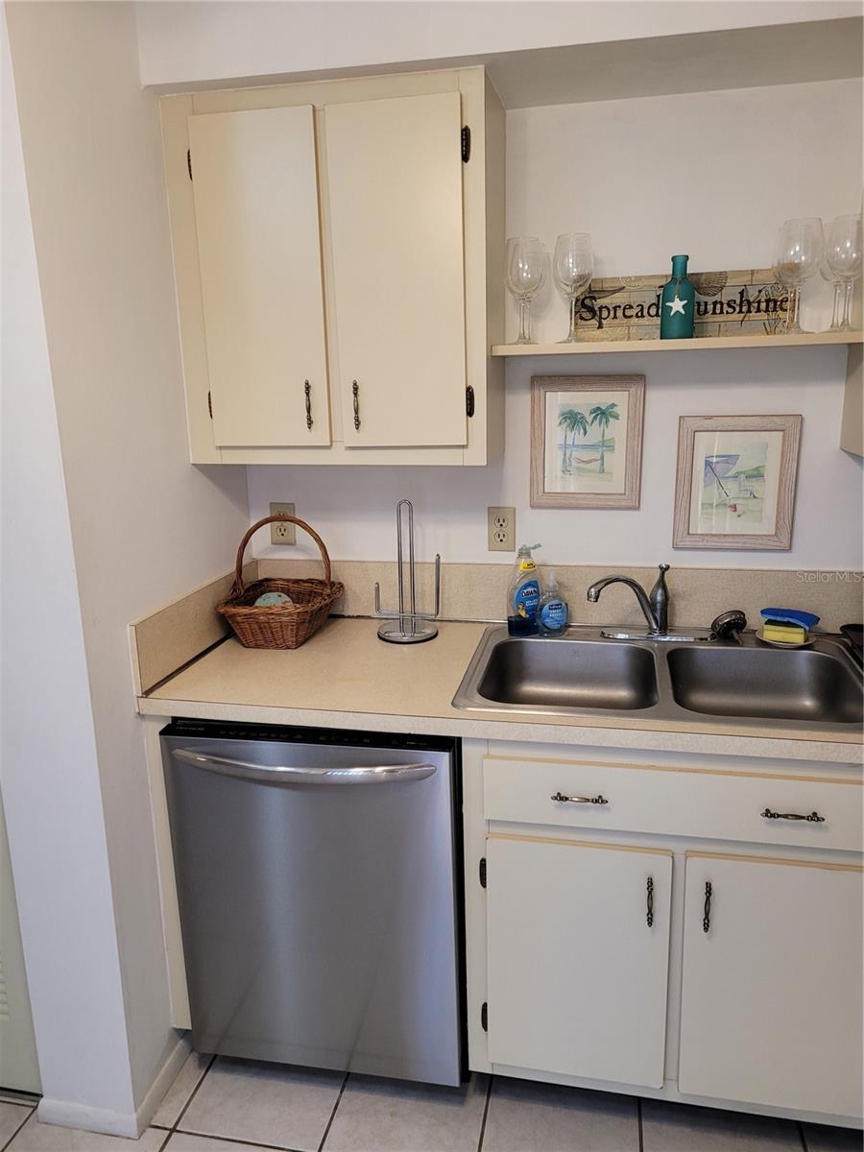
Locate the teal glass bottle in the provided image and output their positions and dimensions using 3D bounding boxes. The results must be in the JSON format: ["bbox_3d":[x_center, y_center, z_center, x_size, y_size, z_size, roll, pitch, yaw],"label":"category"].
[{"bbox_3d":[0.524,-0.592,1.843,0.071,0.171,0.071,2,14,16],"label":"teal glass bottle"}]

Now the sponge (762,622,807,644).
[{"bbox_3d":[0.810,0.126,1.984,0.086,0.037,0.060,5,15,25],"label":"sponge"}]

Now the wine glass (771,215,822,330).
[{"bbox_3d":[0.744,-0.603,1.759,0.083,0.217,0.083,1,14,12],"label":"wine glass"}]

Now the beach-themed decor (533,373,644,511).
[{"bbox_3d":[0.372,-0.321,2.085,0.263,0.313,0.020,2,14,12],"label":"beach-themed decor"}]

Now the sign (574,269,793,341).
[{"bbox_3d":[0.554,-0.600,1.932,0.482,0.147,0.020,1,7,12],"label":"sign"}]

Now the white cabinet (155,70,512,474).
[{"bbox_3d":[-0.196,-0.653,1.964,0.686,0.766,0.315,1,14,12],"label":"white cabinet"}]

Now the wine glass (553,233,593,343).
[{"bbox_3d":[0.308,-0.621,1.883,0.088,0.222,0.088,2,14,12],"label":"wine glass"}]

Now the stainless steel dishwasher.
[{"bbox_3d":[-0.188,0.636,2.046,0.604,0.825,0.625,1,14,12],"label":"stainless steel dishwasher"}]

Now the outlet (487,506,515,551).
[{"bbox_3d":[0.177,-0.117,2.185,0.070,0.114,0.007,2,14,12],"label":"outlet"}]

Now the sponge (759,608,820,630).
[{"bbox_3d":[0.827,0.096,2.011,0.126,0.032,0.070,10,15,10],"label":"sponge"}]

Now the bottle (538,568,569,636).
[{"bbox_3d":[0.289,0.061,2.070,0.074,0.166,0.048,0,14,5],"label":"bottle"}]

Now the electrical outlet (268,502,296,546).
[{"bbox_3d":[-0.396,-0.138,2.306,0.070,0.114,0.007,2,14,12],"label":"electrical outlet"}]

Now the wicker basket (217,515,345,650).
[{"bbox_3d":[-0.358,0.006,2.118,0.230,0.300,0.265,0,14,5],"label":"wicker basket"}]

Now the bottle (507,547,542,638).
[{"bbox_3d":[0.224,0.031,2.081,0.078,0.222,0.052,-4,14,-12],"label":"bottle"}]

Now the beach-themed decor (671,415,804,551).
[{"bbox_3d":[0.714,-0.218,2.035,0.268,0.313,0.020,2,14,12],"label":"beach-themed decor"}]

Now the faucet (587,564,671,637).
[{"bbox_3d":[0.464,0.066,2.029,0.214,0.182,0.050,-6,14,-20],"label":"faucet"}]

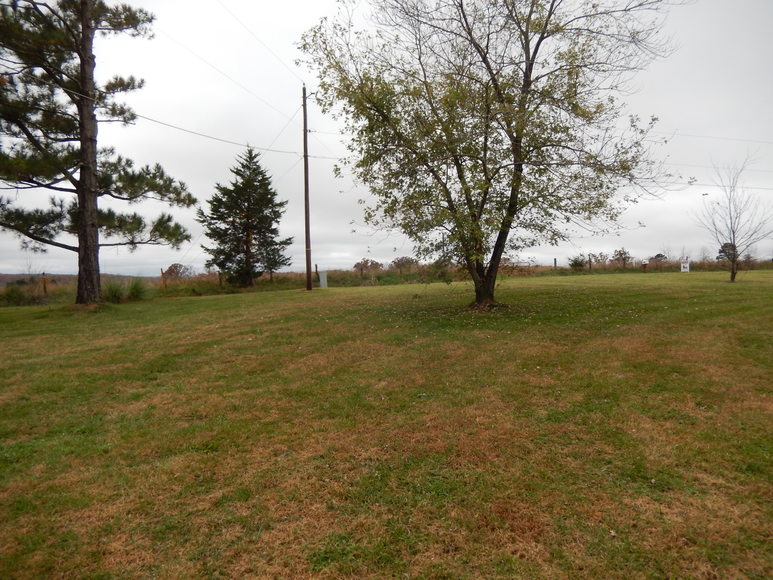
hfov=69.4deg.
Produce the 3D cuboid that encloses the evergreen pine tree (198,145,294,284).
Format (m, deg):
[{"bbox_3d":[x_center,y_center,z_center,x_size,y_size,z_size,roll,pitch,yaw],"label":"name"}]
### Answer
[{"bbox_3d":[-7.500,-3.800,29.500,4.950,7.400,4.800,-1,2,0],"label":"evergreen pine tree"}]

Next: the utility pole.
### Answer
[{"bbox_3d":[-3.820,-4.960,27.000,0.320,9.950,0.320,-1,2,0],"label":"utility pole"}]

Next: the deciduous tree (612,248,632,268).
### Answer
[{"bbox_3d":[21.100,-2.730,50.000,1.850,2.100,1.800,-1,2,0],"label":"deciduous tree"}]

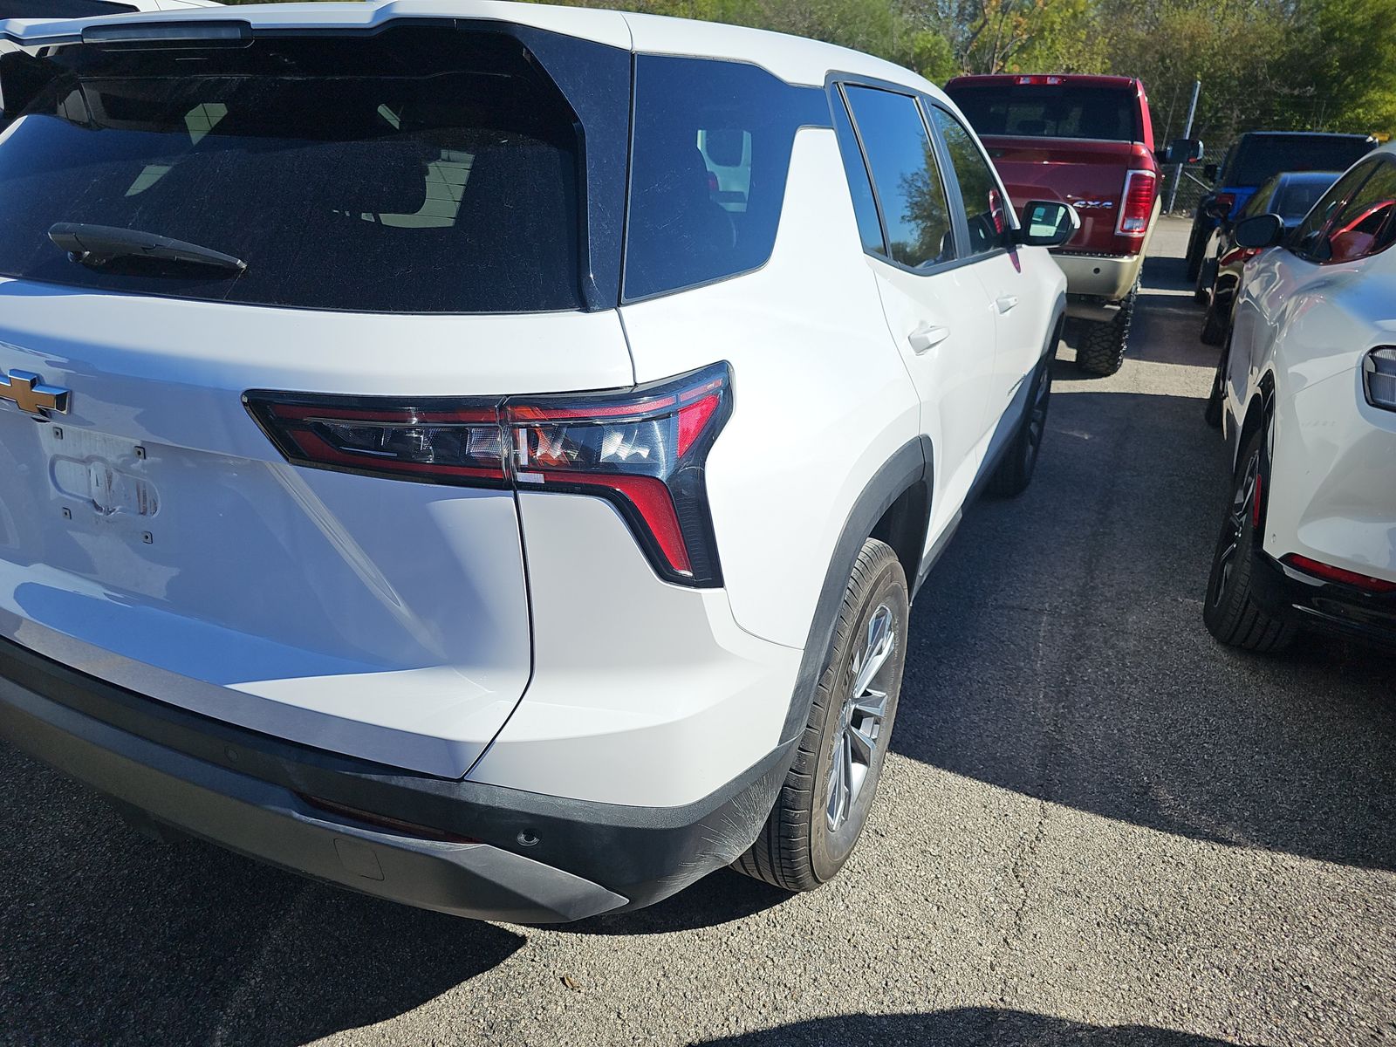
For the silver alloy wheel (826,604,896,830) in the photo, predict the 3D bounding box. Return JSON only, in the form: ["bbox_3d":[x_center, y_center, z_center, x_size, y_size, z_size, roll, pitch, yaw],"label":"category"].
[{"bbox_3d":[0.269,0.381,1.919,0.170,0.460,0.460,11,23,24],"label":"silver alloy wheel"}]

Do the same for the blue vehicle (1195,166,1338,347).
[{"bbox_3d":[5.734,-2.515,8.522,1.850,1.430,4.800,11,23,24],"label":"blue vehicle"}]

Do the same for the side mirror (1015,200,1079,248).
[{"bbox_3d":[1.225,-1.049,3.254,0.220,0.155,0.130,11,23,24],"label":"side mirror"}]

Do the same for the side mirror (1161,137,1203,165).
[{"bbox_3d":[4.427,-3.404,8.484,0.370,0.230,0.170,11,23,24],"label":"side mirror"}]

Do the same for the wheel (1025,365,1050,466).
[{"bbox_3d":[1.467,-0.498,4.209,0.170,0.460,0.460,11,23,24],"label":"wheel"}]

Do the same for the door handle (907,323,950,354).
[{"bbox_3d":[0.450,-0.353,1.781,0.050,0.045,0.240,11,23,24],"label":"door handle"}]

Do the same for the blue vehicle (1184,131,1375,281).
[{"bbox_3d":[7.996,-4.406,12.848,1.880,1.860,4.700,11,23,24],"label":"blue vehicle"}]

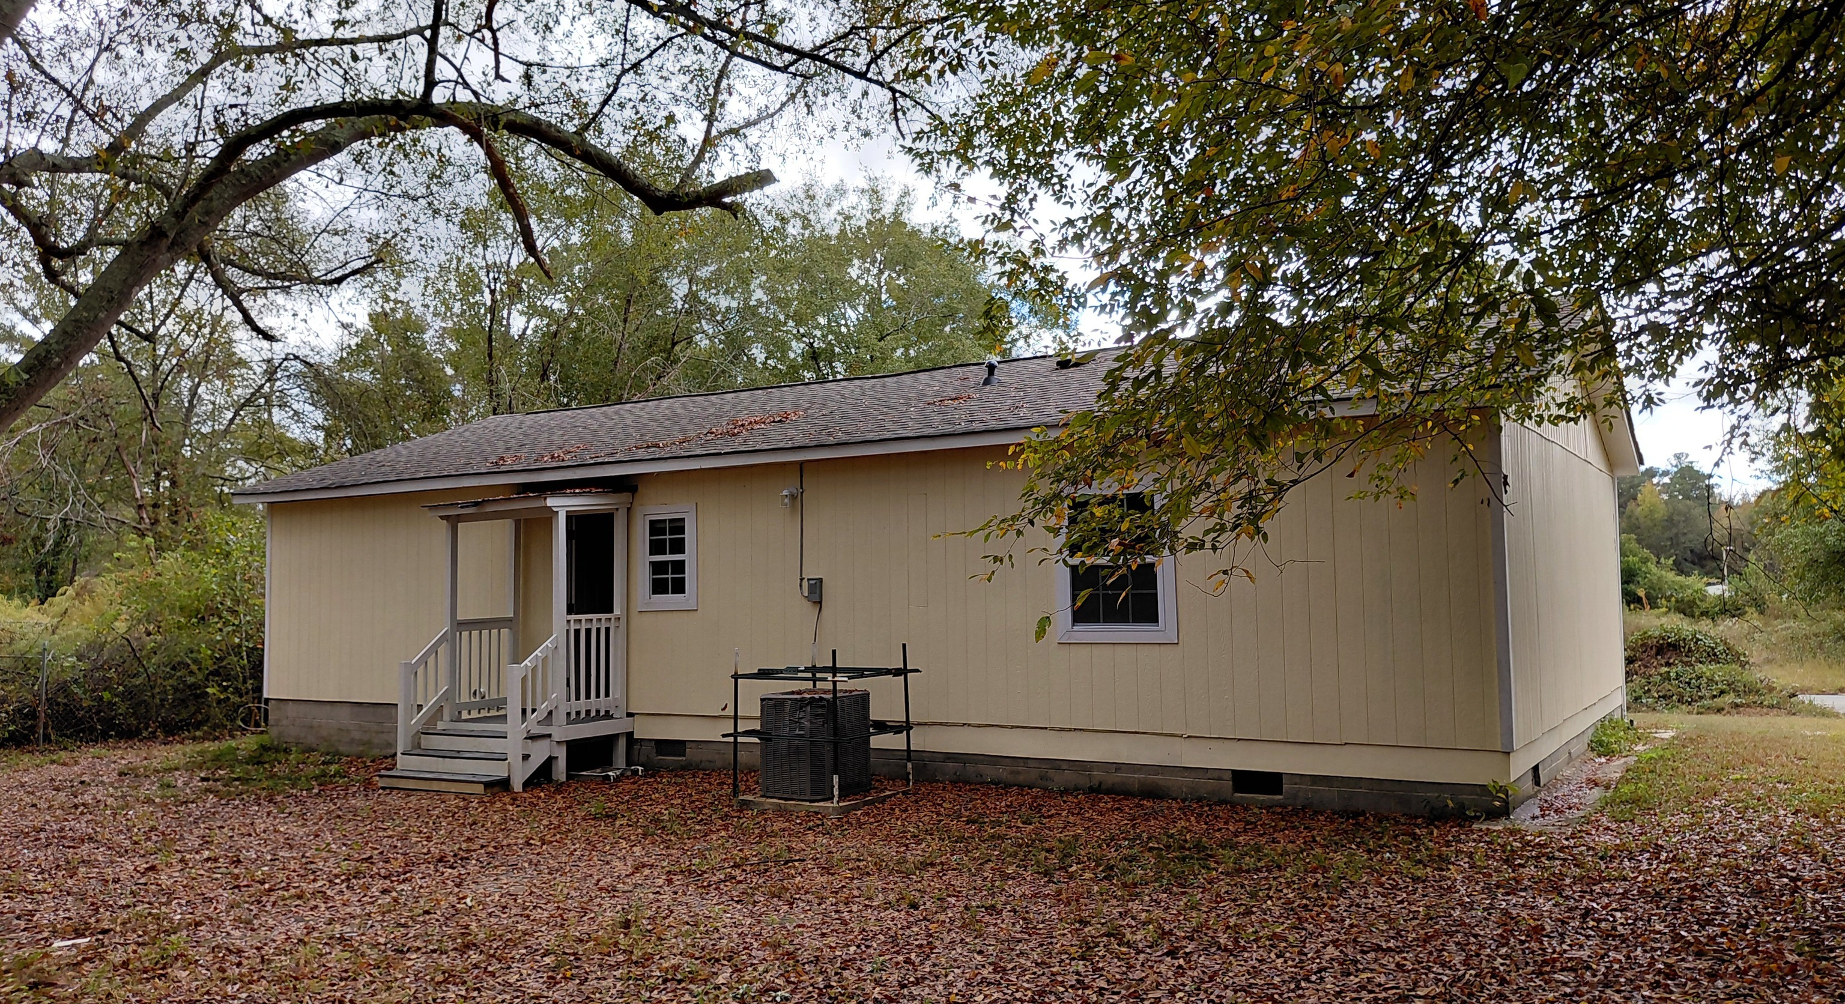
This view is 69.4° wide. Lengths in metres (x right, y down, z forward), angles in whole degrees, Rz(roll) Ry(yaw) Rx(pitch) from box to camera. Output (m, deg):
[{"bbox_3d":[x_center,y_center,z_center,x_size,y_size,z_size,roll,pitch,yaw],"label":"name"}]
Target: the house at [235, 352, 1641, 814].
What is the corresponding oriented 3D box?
[{"bbox_3d":[-0.273,0.589,16.641,15.780,4.560,8.430,-4,-5,33],"label":"house"}]

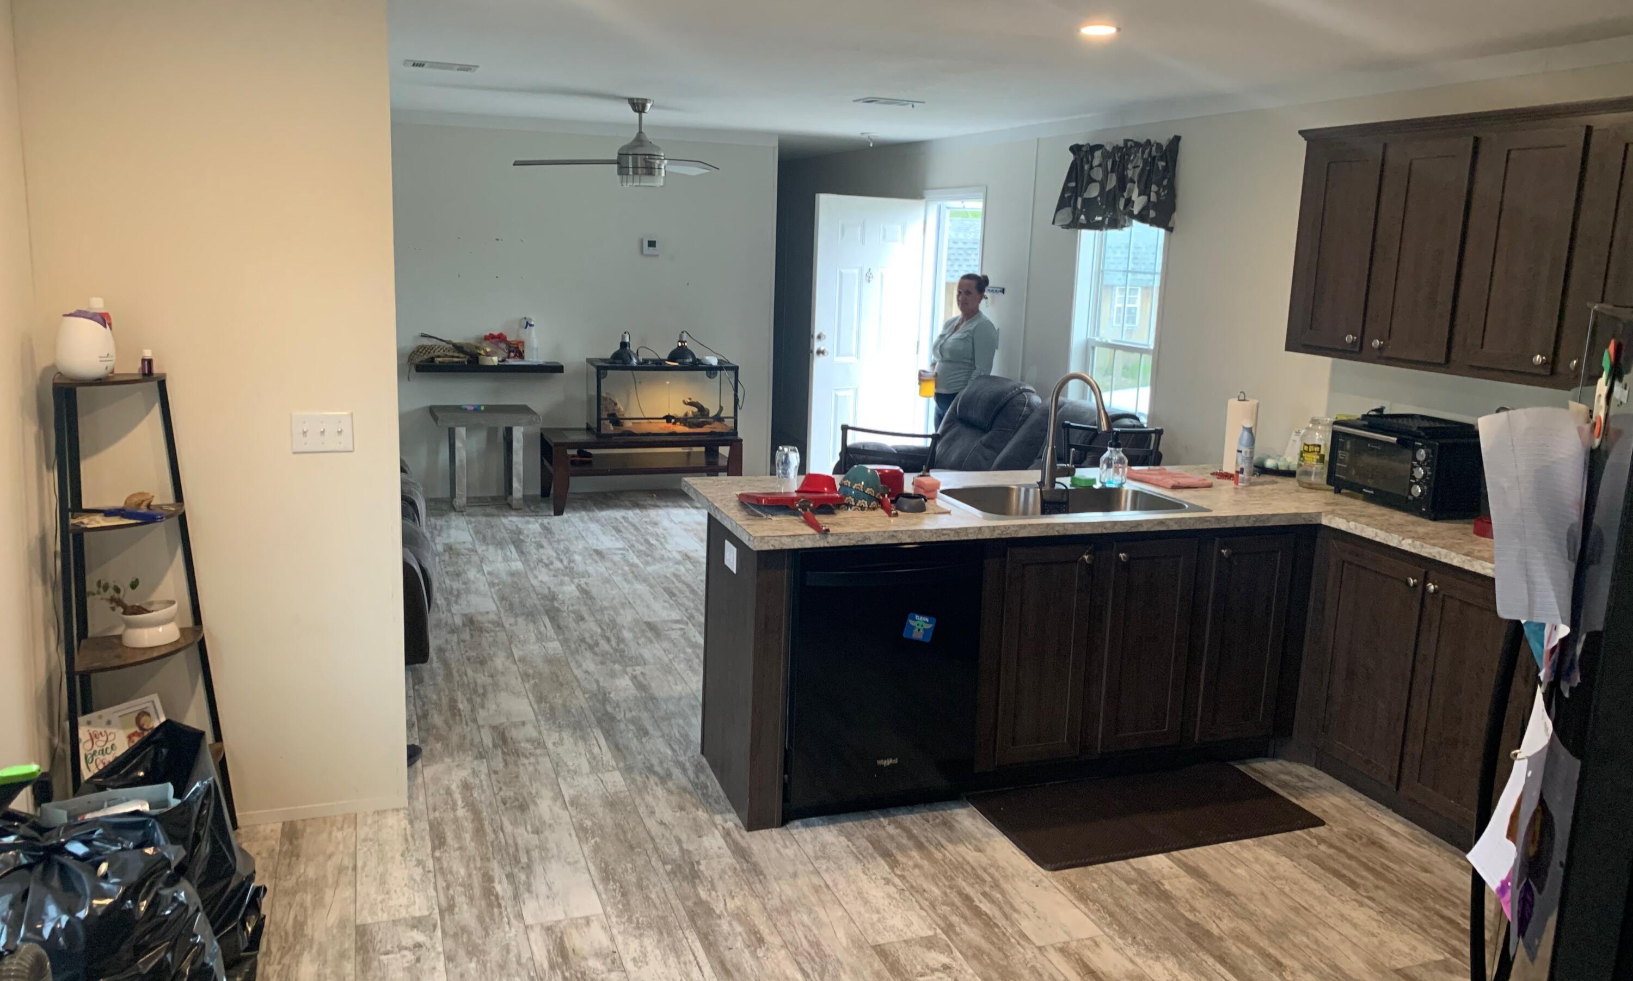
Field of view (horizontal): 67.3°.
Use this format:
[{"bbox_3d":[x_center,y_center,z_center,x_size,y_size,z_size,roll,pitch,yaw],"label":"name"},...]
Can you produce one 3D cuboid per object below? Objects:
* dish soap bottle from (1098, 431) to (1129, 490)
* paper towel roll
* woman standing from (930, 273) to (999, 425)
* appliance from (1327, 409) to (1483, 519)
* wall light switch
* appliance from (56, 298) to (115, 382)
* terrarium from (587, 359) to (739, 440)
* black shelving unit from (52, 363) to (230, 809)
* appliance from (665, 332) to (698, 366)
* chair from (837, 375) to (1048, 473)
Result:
[{"bbox_3d":[1.094,-0.116,4.509,0.097,0.205,0.097,4,11,10],"label":"dish soap bottle"},{"bbox_3d":[1.705,-0.228,4.939,0.118,0.300,0.118,2,11,0],"label":"paper towel roll"},{"bbox_3d":[0.827,-0.449,7.233,0.380,1.620,0.460,-5,13,-34],"label":"woman standing"},{"bbox_3d":[2.128,-0.085,4.409,0.280,0.280,0.510,-1,12,-17],"label":"appliance"},{"bbox_3d":[-1.393,-0.162,3.463,0.160,0.114,0.020,-2,12,-20],"label":"wall light switch"},{"bbox_3d":[-1.852,-0.373,3.088,0.135,0.185,0.135,6,12,16],"label":"appliance"},{"bbox_3d":[-1.051,-0.619,8.252,0.930,0.470,0.475,-2,12,-20],"label":"terrarium"},{"bbox_3d":[-1.778,0.375,3.249,0.360,1.340,0.370,-2,12,-20],"label":"black shelving unit"},{"bbox_3d":[-0.901,-0.953,8.214,0.205,0.198,0.205,-2,12,-20],"label":"appliance"},{"bbox_3d":[0.717,-0.130,7.117,1.000,1.020,0.970,-2,12,-20],"label":"chair"}]

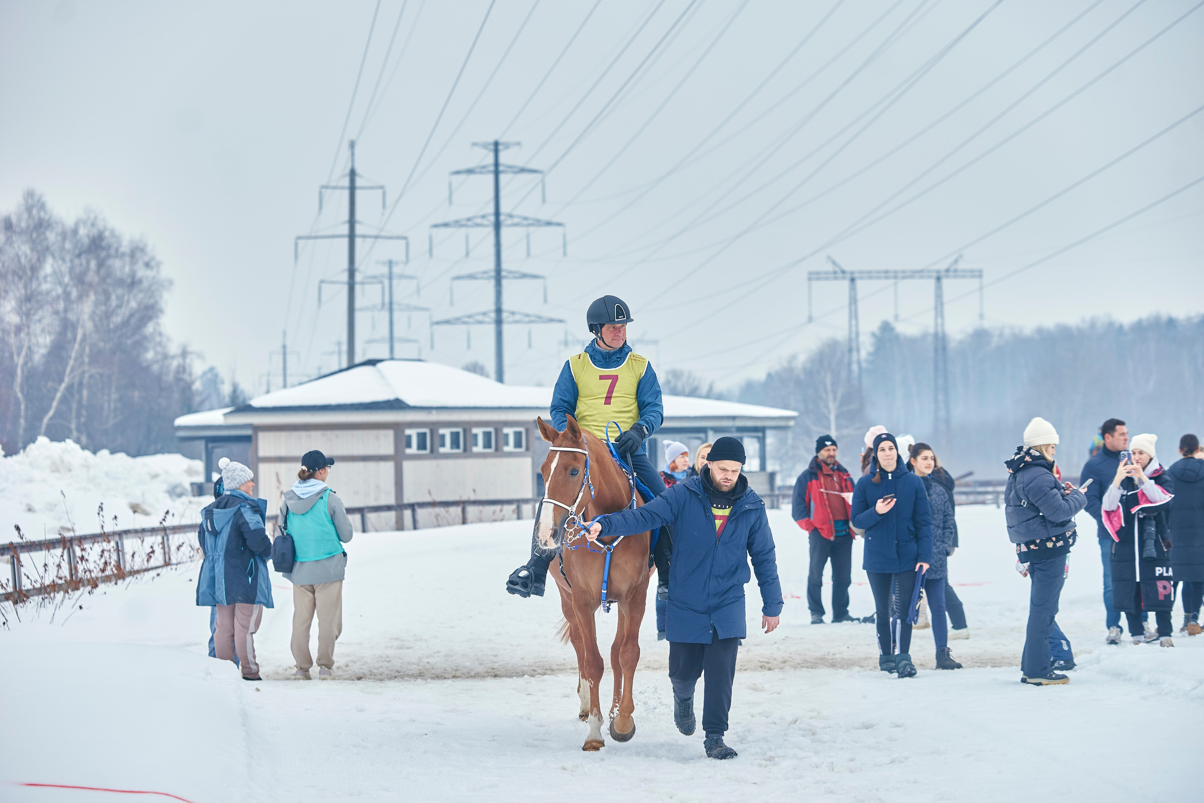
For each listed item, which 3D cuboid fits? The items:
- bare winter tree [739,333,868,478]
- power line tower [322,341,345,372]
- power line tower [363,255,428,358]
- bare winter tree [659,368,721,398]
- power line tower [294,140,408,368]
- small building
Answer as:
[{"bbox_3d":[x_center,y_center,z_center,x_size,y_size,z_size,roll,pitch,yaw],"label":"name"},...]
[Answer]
[{"bbox_3d":[17.215,0.762,284.927,10.500,12.500,10.500,-1,-1,0],"label":"bare winter tree"},{"bbox_3d":[-53.814,2.239,689.827,10.500,29.500,1.400,-1,-1,-6],"label":"power line tower"},{"bbox_3d":[-28.371,-4.876,454.830,10.500,29.000,1.400,-1,-1,-6],"label":"power line tower"},{"bbox_3d":[8.223,1.306,309.949,6.000,8.800,6.000,-1,-1,0],"label":"bare winter tree"},{"bbox_3d":[-15.715,-5.536,211.871,7.200,22.000,0.700,-1,-1,-6],"label":"power line tower"},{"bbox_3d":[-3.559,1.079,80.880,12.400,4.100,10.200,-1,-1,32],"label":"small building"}]

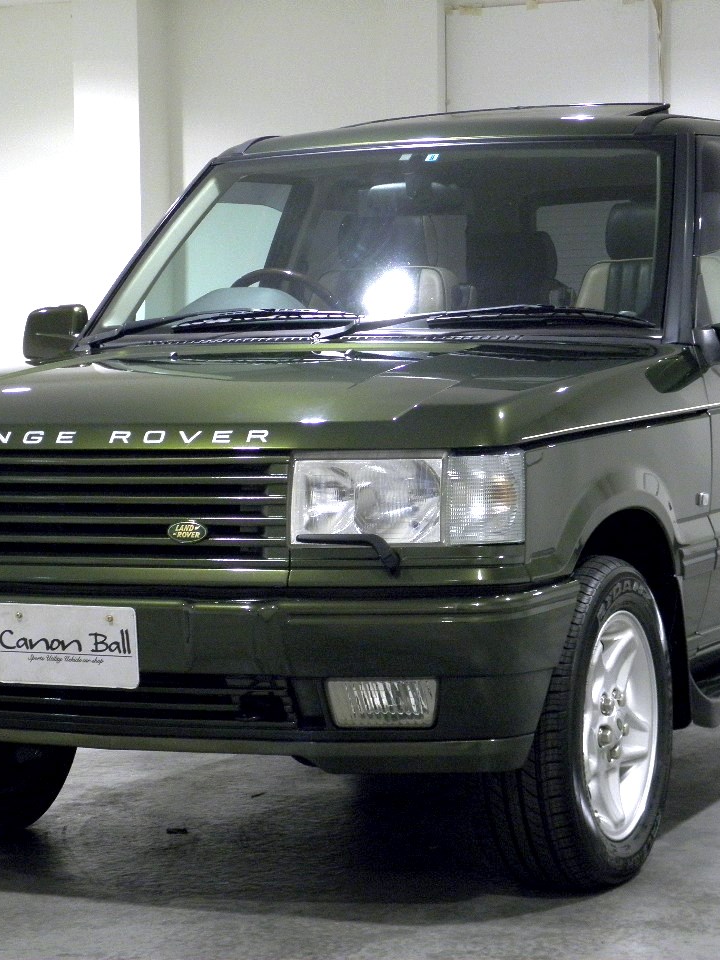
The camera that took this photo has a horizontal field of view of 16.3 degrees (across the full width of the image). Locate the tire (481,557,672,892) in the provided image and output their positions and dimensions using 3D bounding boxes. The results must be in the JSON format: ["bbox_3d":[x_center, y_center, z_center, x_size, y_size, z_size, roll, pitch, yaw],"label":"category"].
[{"bbox_3d":[0.463,0.520,5.464,0.265,0.725,0.734,1,3,25],"label":"tire"}]

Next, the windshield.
[{"bbox_3d":[0.090,-0.632,6.428,1.530,0.090,0.700,0,47,25],"label":"windshield"}]

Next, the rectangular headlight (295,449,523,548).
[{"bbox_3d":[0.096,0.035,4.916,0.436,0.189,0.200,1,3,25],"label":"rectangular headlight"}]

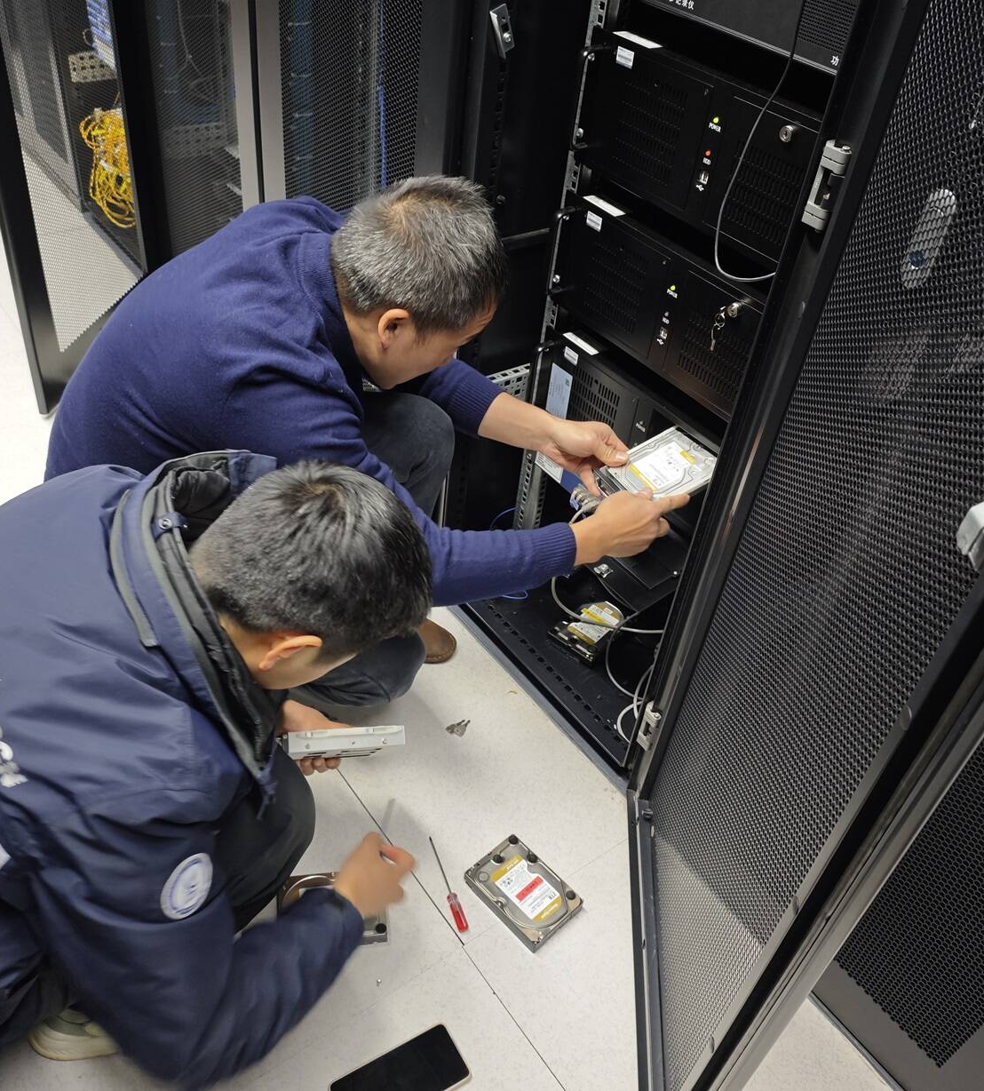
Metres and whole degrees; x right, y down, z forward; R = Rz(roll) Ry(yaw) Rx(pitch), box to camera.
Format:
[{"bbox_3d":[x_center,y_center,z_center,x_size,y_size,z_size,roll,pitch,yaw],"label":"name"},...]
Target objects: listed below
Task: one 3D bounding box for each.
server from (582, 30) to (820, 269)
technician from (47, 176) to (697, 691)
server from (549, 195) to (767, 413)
[{"bbox_3d":[0.446,-0.570,1.331,0.500,0.177,0.482,-23,49,-30],"label":"server"},{"bbox_3d":[-0.196,-0.079,1.388,0.840,0.860,0.460,0,42,-9],"label":"technician"},{"bbox_3d":[0.424,-0.401,1.479,0.500,0.177,0.482,-23,49,-30],"label":"server"}]

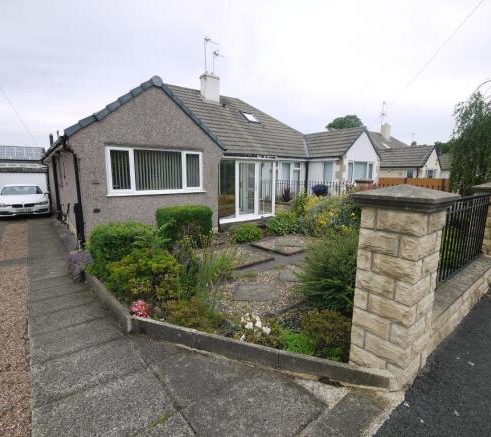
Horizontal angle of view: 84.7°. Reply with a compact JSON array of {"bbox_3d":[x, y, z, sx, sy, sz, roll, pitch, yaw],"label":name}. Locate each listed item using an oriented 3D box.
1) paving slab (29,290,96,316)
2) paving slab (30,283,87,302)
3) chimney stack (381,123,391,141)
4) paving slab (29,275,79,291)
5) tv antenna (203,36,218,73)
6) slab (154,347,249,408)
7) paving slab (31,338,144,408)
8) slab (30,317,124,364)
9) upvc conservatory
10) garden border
[{"bbox_3d":[-2.554,1.214,3.864,0.820,0.050,0.580,-7,10,-36],"label":"paving slab"},{"bbox_3d":[-2.896,1.168,4.253,0.770,0.050,0.560,-7,10,-36],"label":"paving slab"},{"bbox_3d":[15.242,-9.242,29.477,0.940,1.574,0.750,-7,12,-38],"label":"chimney stack"},{"bbox_3d":[-3.014,1.031,4.355,0.750,0.050,0.580,-7,9,-38],"label":"paving slab"},{"bbox_3d":[-1.850,-8.889,14.871,0.380,1.887,1.080,8,13,41],"label":"tv antenna"},{"bbox_3d":[-0.354,1.363,2.434,0.750,0.050,0.570,-7,10,-36],"label":"slab"},{"bbox_3d":[-1.303,1.254,2.250,0.760,0.050,0.600,-7,9,-38],"label":"paving slab"},{"bbox_3d":[-1.825,1.320,2.980,0.860,0.050,0.600,-7,10,-36],"label":"slab"},{"bbox_3d":[-0.466,-1.152,10.453,2.560,2.190,2.000,-7,12,-38],"label":"upvc conservatory"},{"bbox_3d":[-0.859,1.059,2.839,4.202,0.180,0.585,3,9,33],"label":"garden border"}]

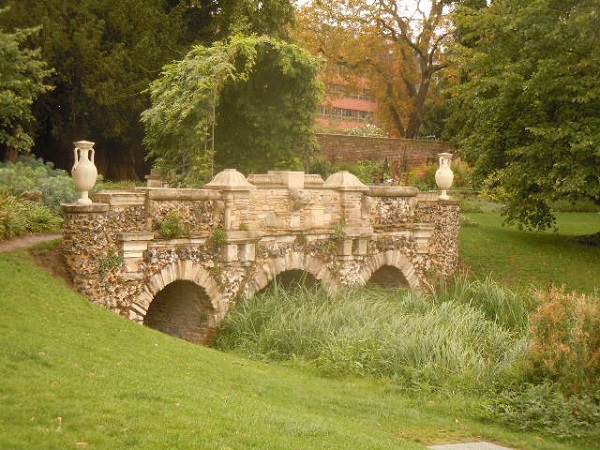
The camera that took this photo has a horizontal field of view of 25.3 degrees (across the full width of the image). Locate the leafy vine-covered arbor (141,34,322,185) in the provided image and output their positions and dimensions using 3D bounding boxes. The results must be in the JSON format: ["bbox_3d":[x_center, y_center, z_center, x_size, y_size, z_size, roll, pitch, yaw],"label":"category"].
[{"bbox_3d":[-1.470,-2.080,29.000,2.600,3.600,3.000,2,2,44],"label":"leafy vine-covered arbor"}]

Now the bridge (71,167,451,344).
[{"bbox_3d":[-0.993,0.545,27.461,2.900,3.290,11.780,1,2,39],"label":"bridge"}]

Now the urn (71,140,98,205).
[{"bbox_3d":[-3.625,-0.880,22.451,0.430,1.080,0.440,0,2,0],"label":"urn"}]

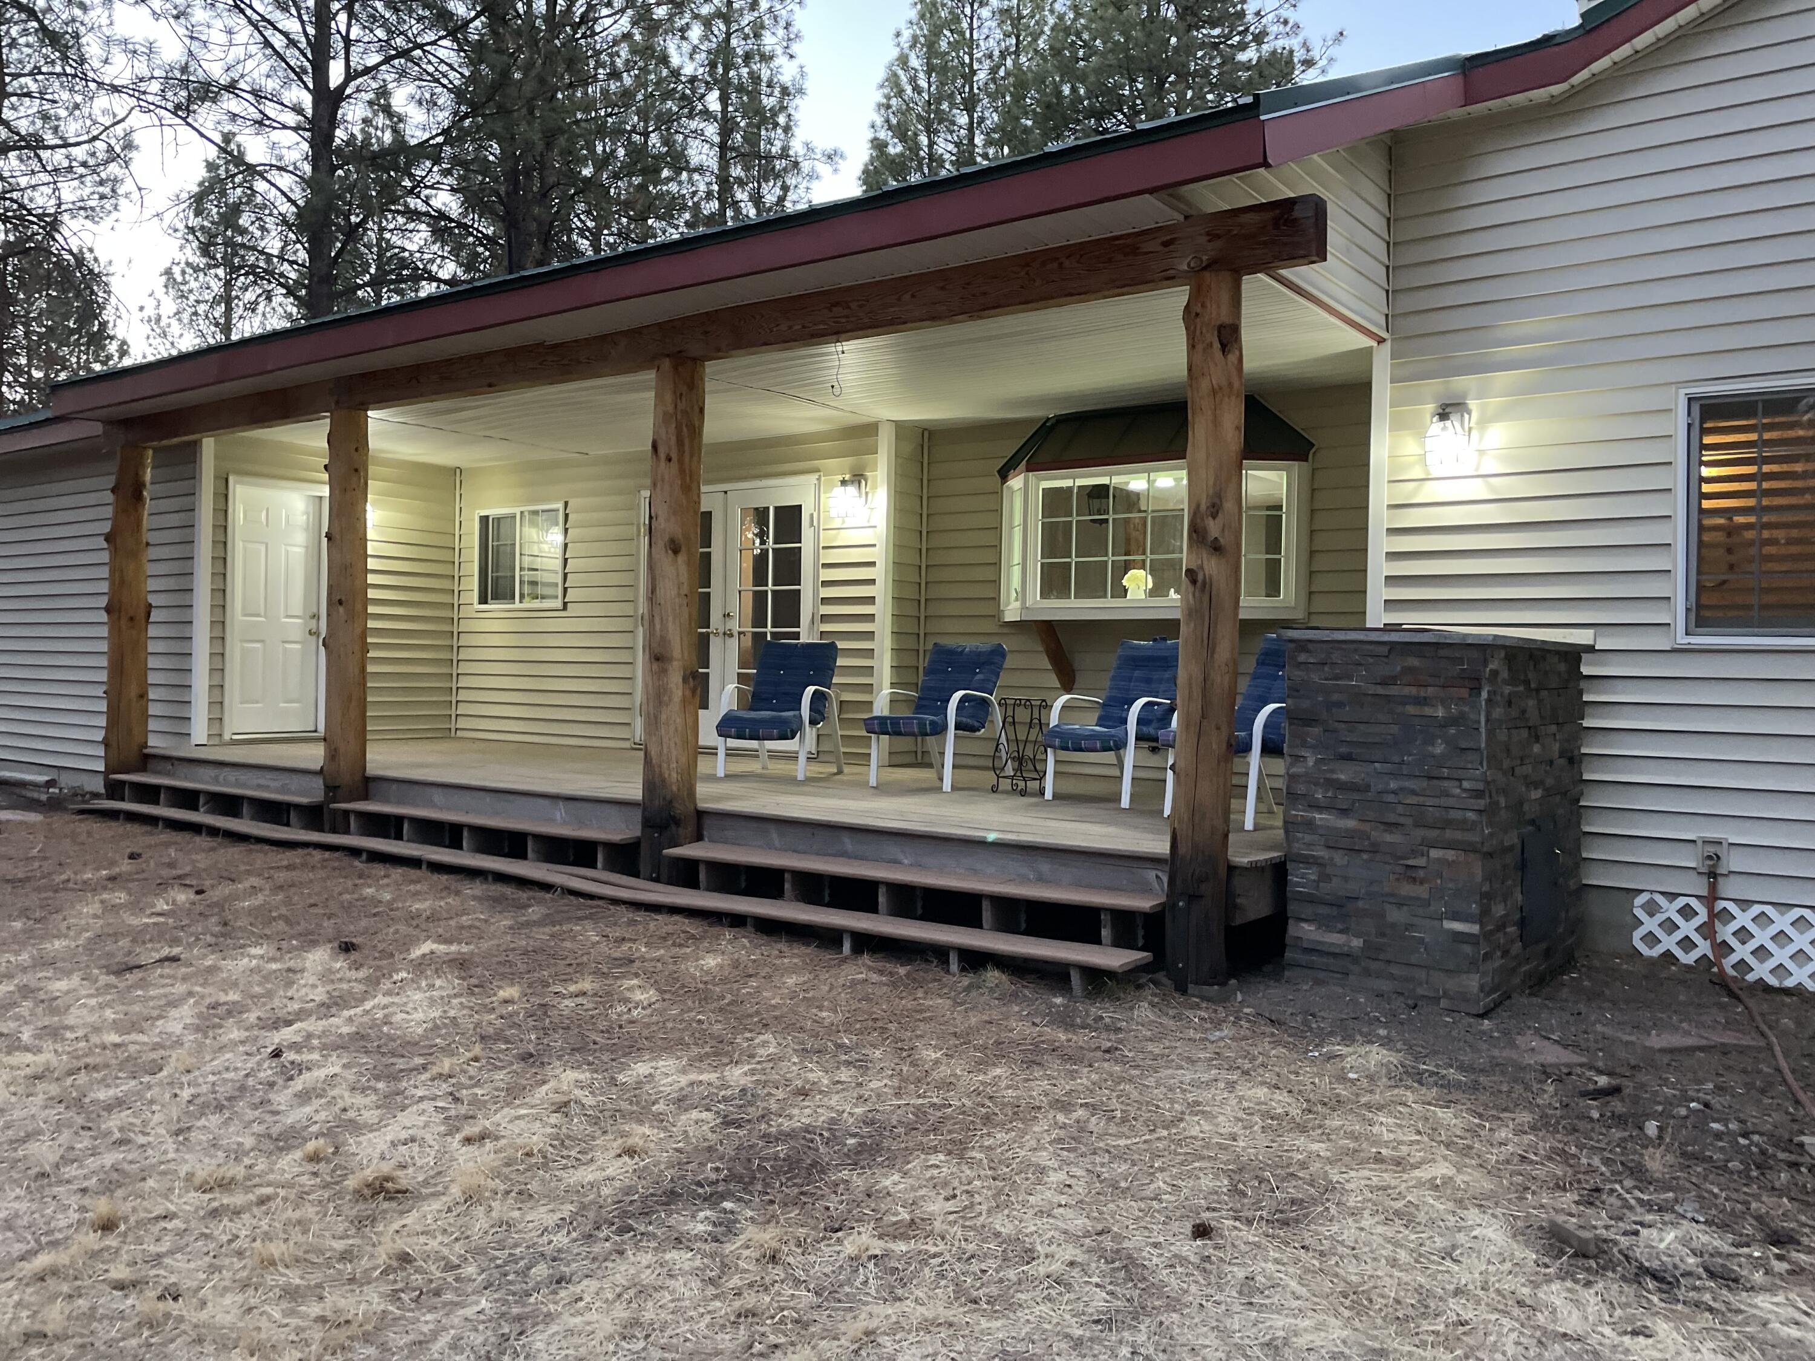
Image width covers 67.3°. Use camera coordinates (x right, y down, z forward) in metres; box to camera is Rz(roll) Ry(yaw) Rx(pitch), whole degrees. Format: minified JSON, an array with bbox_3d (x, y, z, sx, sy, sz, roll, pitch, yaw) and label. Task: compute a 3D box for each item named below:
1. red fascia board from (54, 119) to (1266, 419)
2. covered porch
[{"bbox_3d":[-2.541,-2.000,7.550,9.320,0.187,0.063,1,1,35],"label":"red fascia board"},{"bbox_3d":[-1.474,-0.416,8.987,9.059,2.975,3.948,1,1,35],"label":"covered porch"}]

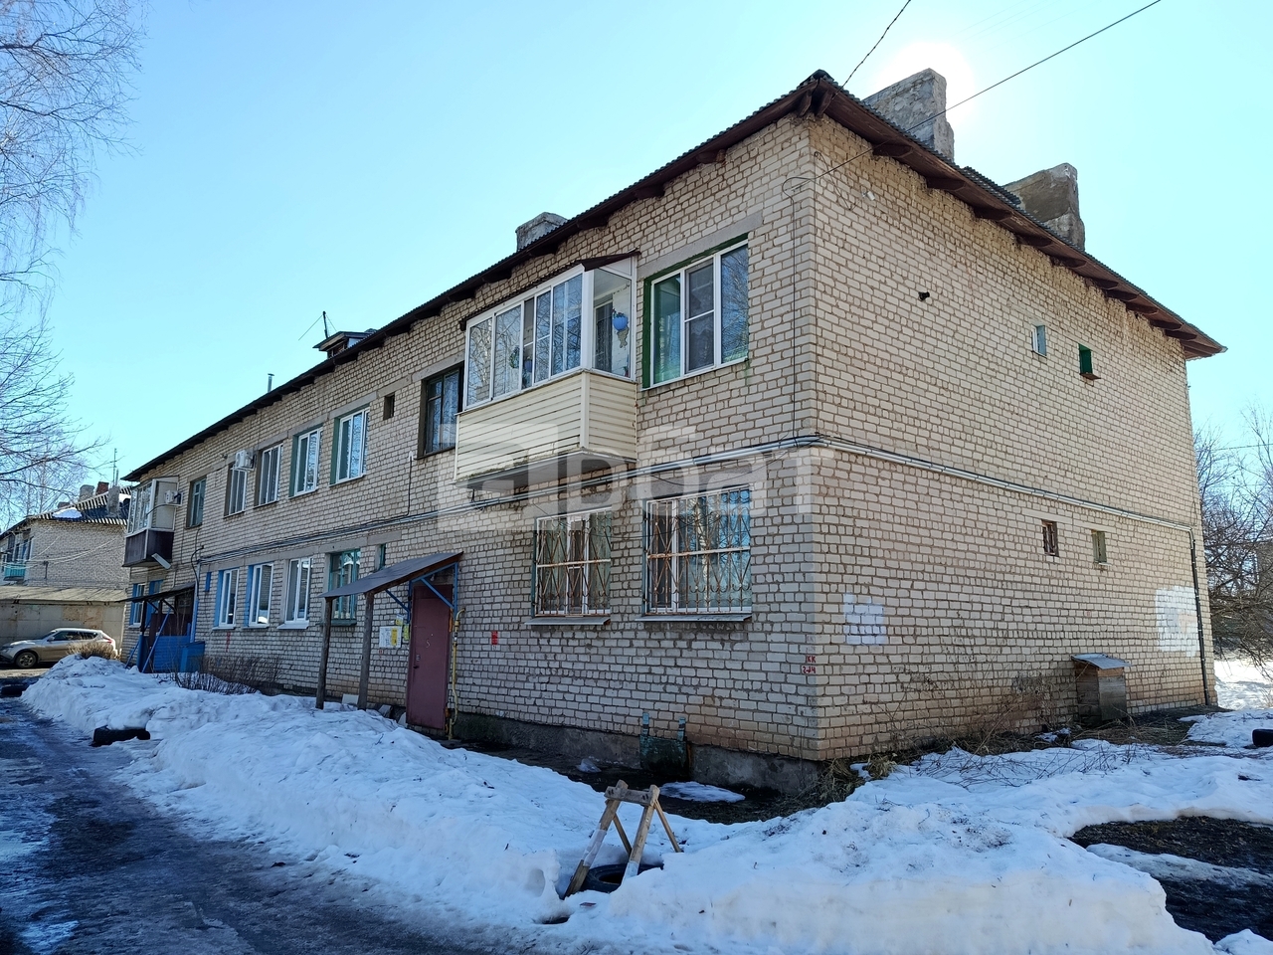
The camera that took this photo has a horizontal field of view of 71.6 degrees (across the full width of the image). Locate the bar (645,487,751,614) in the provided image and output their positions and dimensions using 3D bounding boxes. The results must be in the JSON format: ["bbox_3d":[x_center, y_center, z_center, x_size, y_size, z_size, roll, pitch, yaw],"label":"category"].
[{"bbox_3d":[0.709,0.876,10.313,0.045,1.390,1.750,9,-13,-40],"label":"bar"}]

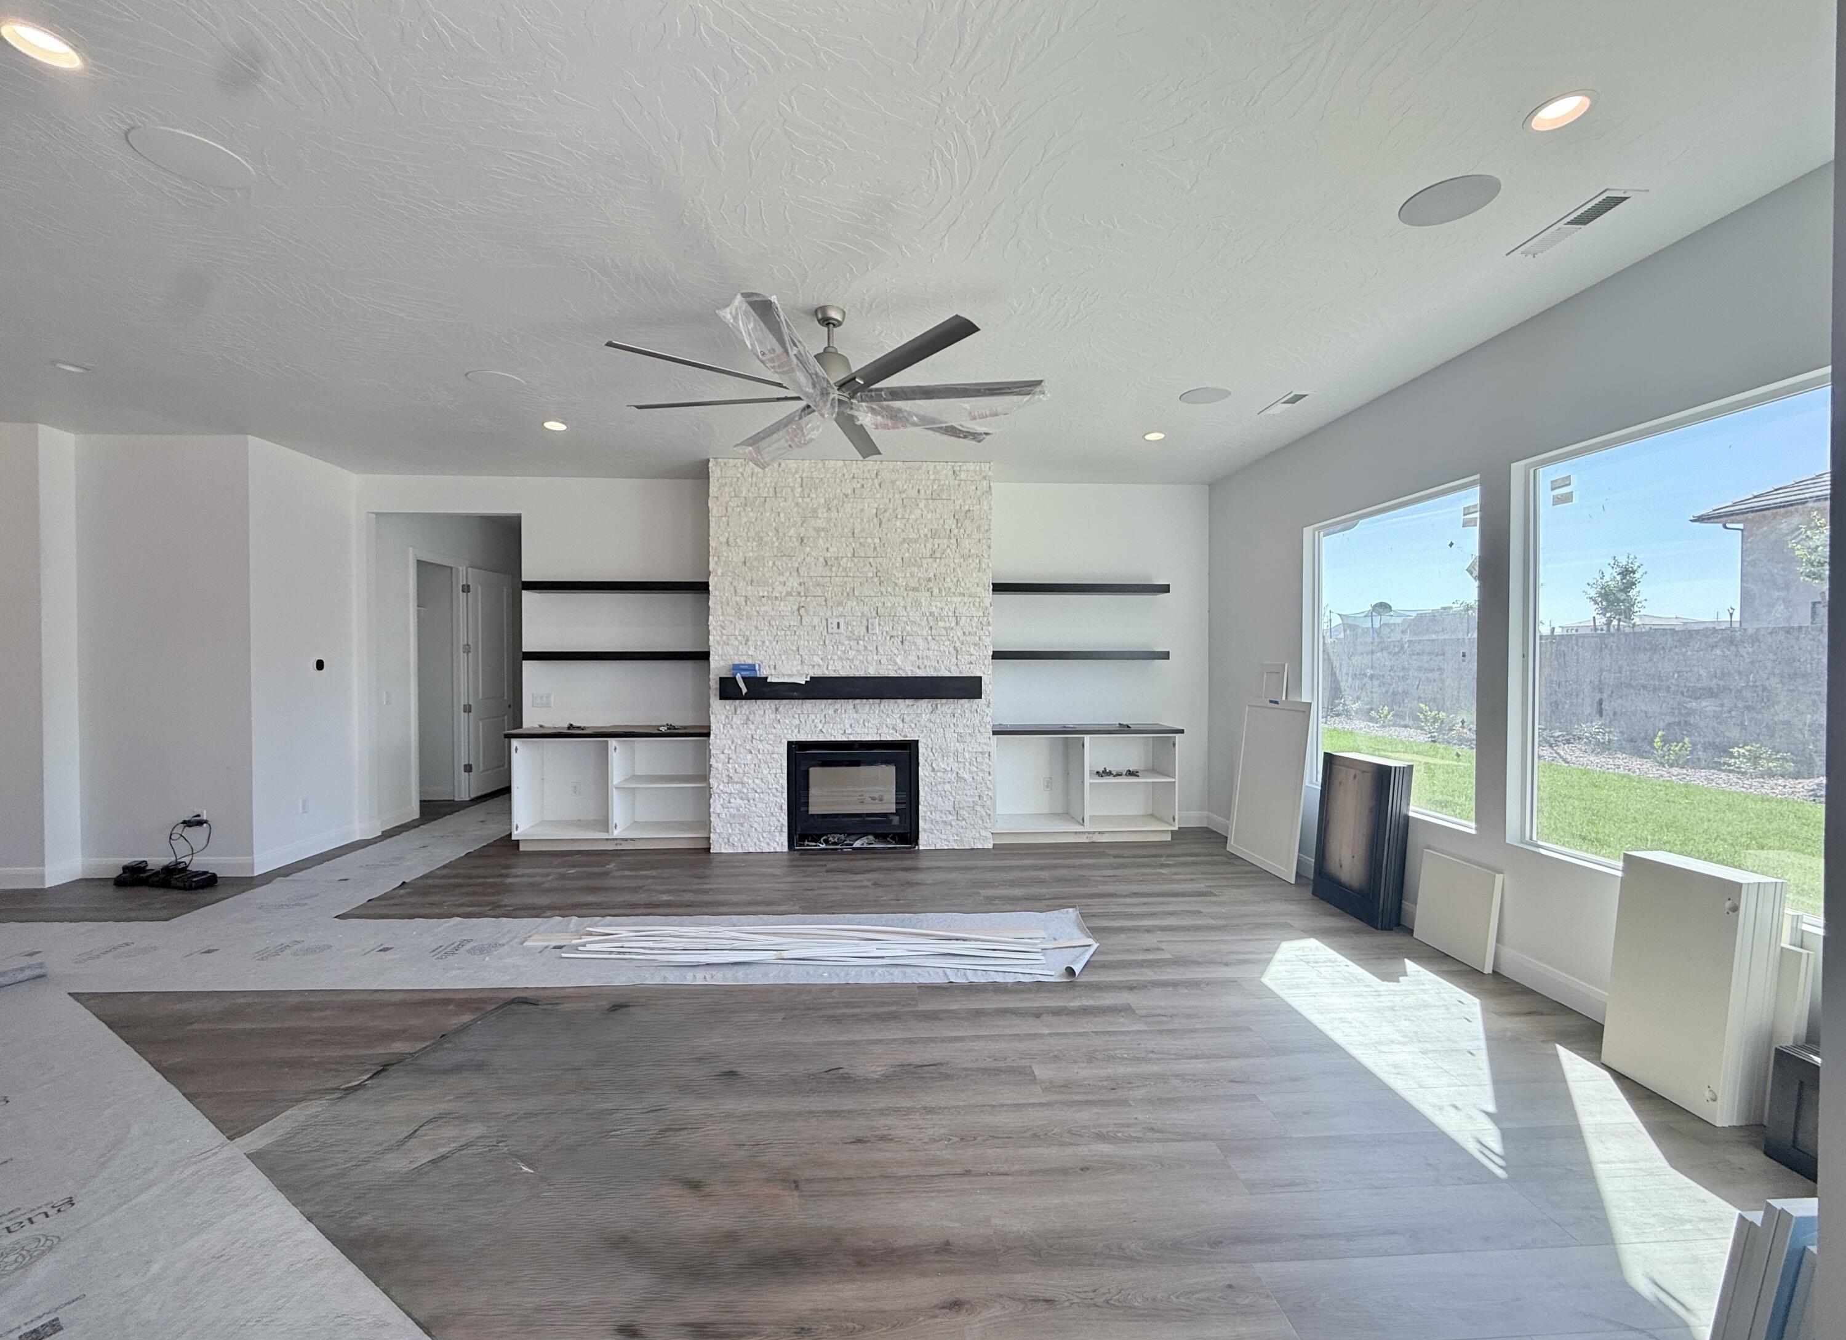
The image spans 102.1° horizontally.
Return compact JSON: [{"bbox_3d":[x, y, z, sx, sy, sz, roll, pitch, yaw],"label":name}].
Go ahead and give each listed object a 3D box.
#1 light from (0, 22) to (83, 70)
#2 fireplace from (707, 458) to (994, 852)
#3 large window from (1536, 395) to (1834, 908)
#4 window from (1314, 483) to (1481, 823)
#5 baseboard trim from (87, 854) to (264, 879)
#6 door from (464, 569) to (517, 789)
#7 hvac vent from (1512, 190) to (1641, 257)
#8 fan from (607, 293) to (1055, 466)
[{"bbox_3d":[-2.218,-1.568,1.880,0.150,0.030,0.150,0,1,-3],"label":"light"},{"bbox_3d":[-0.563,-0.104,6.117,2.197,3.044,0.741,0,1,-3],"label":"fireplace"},{"bbox_3d":[2.885,-0.061,2.764,0.110,1.765,1.490,0,1,-3],"label":"large window"},{"bbox_3d":[2.785,-0.084,4.446,0.110,1.765,1.510,0,1,-3],"label":"window"},{"bbox_3d":[-5.231,1.366,5.178,1.130,0.138,0.020,0,1,-2],"label":"baseboard trim"},{"bbox_3d":[-4.849,0.140,8.367,0.040,2.455,0.806,0,1,2],"label":"door"},{"bbox_3d":[2.315,-1.575,2.658,0.152,0.020,0.400,0,1,-3],"label":"hvac vent"},{"bbox_3d":[-0.406,-1.363,3.280,1.840,0.450,1.840,0,1,-3],"label":"fan"}]

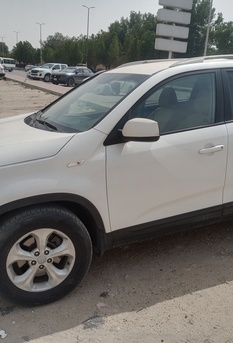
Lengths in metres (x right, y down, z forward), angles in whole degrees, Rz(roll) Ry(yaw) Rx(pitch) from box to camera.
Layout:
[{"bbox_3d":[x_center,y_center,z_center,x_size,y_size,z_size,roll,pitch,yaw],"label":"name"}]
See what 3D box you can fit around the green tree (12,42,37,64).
[{"bbox_3d":[-24.119,-30.935,90.000,6.000,6.500,6.000,3,17,0],"label":"green tree"}]

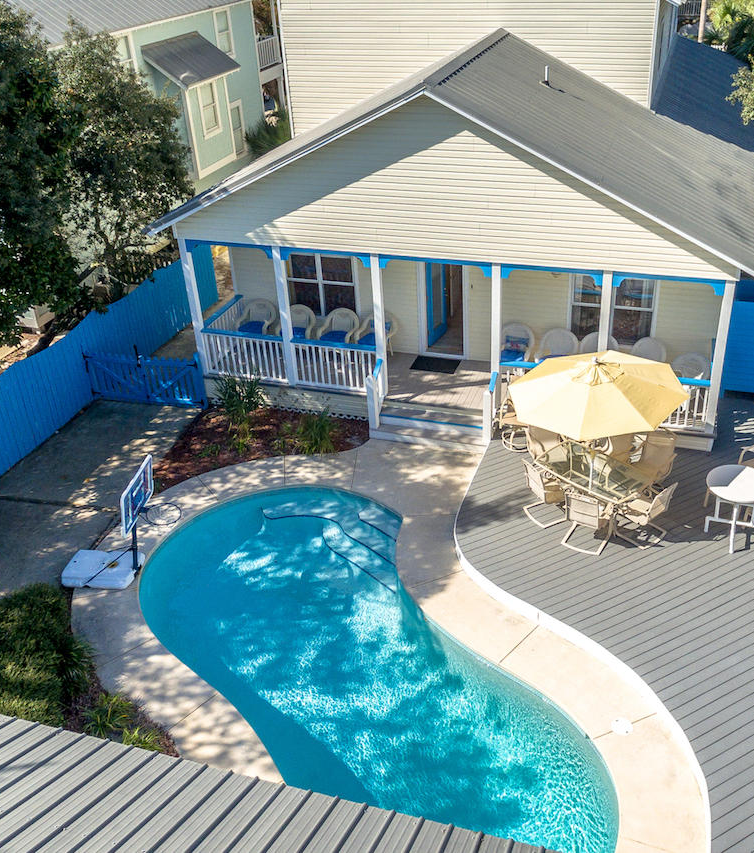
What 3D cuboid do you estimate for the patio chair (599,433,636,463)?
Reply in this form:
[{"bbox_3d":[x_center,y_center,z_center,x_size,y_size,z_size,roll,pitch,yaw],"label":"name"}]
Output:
[{"bbox_3d":[3.932,0.461,11.423,0.720,0.950,0.620,-25,38,-26],"label":"patio chair"}]

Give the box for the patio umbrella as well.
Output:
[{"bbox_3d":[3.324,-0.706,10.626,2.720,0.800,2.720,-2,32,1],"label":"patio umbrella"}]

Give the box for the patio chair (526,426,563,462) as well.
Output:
[{"bbox_3d":[2.918,0.410,11.645,0.620,0.950,0.720,-7,34,-2],"label":"patio chair"}]

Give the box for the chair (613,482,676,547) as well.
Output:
[{"bbox_3d":[4.073,1.221,10.931,0.640,0.970,0.730,-24,37,-30],"label":"chair"}]

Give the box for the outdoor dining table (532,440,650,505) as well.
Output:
[{"bbox_3d":[3.459,1.011,11.431,0.970,0.740,1.600,-27,39,-34],"label":"outdoor dining table"}]

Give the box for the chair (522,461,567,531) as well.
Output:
[{"bbox_3d":[2.702,0.886,10.965,0.700,0.950,0.600,-18,36,-18],"label":"chair"}]

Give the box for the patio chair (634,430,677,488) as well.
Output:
[{"bbox_3d":[4.492,0.654,11.706,0.630,0.980,0.740,24,41,37],"label":"patio chair"}]

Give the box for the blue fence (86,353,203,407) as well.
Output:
[{"bbox_3d":[-4.792,-0.967,14.695,2.520,1.150,0.100,5,32,13],"label":"blue fence"}]

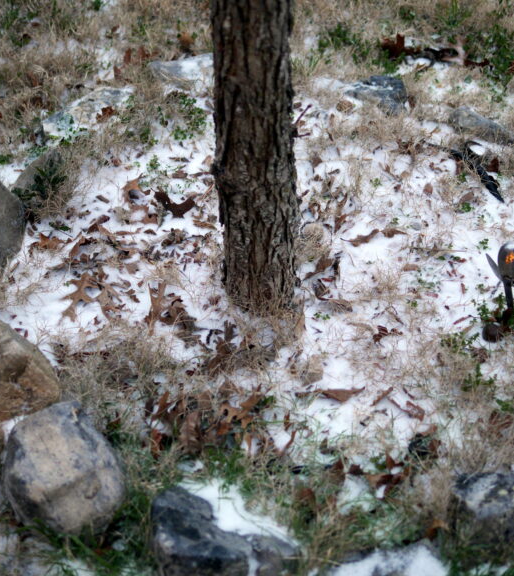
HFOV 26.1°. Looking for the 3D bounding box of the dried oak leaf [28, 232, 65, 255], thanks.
[{"bbox_3d":[-0.492,-0.104,2.595,0.082,0.025,0.052,-7,40,-7],"label":"dried oak leaf"}]

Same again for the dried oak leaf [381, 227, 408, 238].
[{"bbox_3d":[0.324,-0.131,2.617,0.057,0.013,0.030,-1,39,1],"label":"dried oak leaf"}]

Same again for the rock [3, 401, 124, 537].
[{"bbox_3d":[-0.344,0.319,1.972,0.195,0.170,0.195,-7,40,-7],"label":"rock"}]

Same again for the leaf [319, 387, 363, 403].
[{"bbox_3d":[0.168,0.211,2.203,0.085,0.017,0.032,-4,40,-3],"label":"leaf"}]

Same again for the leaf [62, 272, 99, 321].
[{"bbox_3d":[-0.381,0.017,2.396,0.085,0.020,0.130,0,44,0],"label":"leaf"}]

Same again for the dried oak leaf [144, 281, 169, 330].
[{"bbox_3d":[-0.217,0.039,2.370,0.055,0.030,0.125,0,44,0],"label":"dried oak leaf"}]

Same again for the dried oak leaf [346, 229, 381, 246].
[{"bbox_3d":[0.250,-0.119,2.603,0.080,0.015,0.030,-14,41,-15],"label":"dried oak leaf"}]

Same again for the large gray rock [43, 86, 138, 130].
[{"bbox_3d":[-0.433,-0.466,2.874,0.240,0.080,0.140,-11,45,-11],"label":"large gray rock"}]

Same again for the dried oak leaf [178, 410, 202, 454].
[{"bbox_3d":[-0.128,0.275,2.114,0.044,0.040,0.078,-1,39,1],"label":"dried oak leaf"}]

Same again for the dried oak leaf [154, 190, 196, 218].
[{"bbox_3d":[-0.194,-0.197,2.610,0.097,0.030,0.075,7,44,7],"label":"dried oak leaf"}]

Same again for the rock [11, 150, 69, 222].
[{"bbox_3d":[-0.528,-0.252,2.692,0.145,0.140,0.140,-7,40,-7],"label":"rock"}]

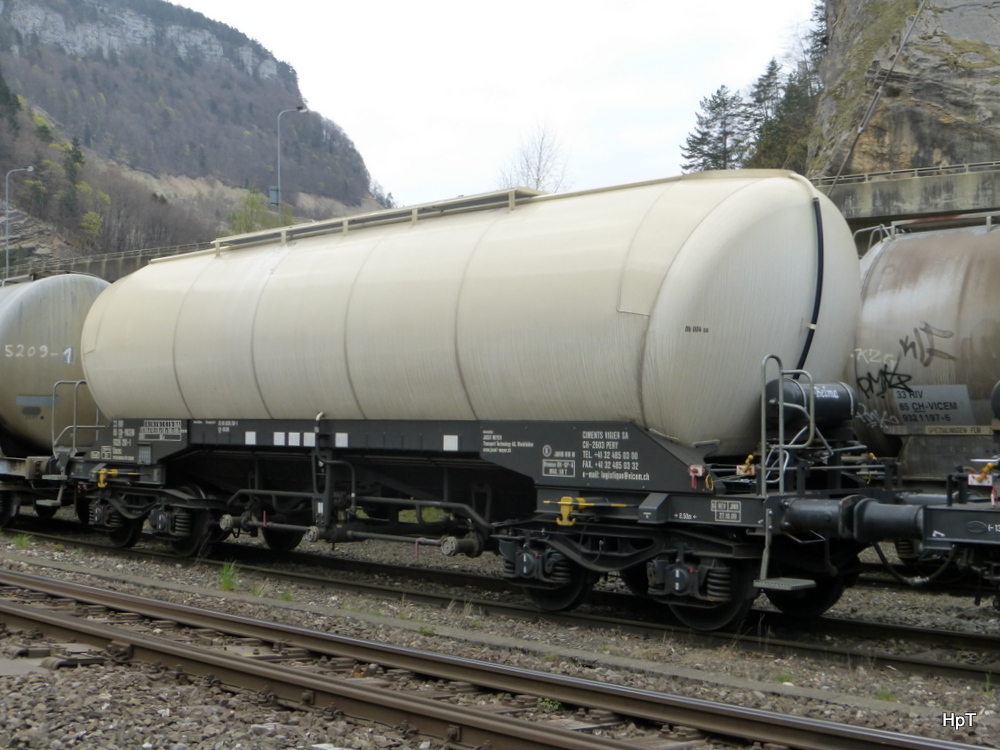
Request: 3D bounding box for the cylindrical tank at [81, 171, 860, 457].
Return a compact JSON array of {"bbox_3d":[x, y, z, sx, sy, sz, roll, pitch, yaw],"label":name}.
[{"bbox_3d":[-1.170,-0.405,15.608,2.950,3.060,11.500,3,-3,-43],"label":"cylindrical tank"}]

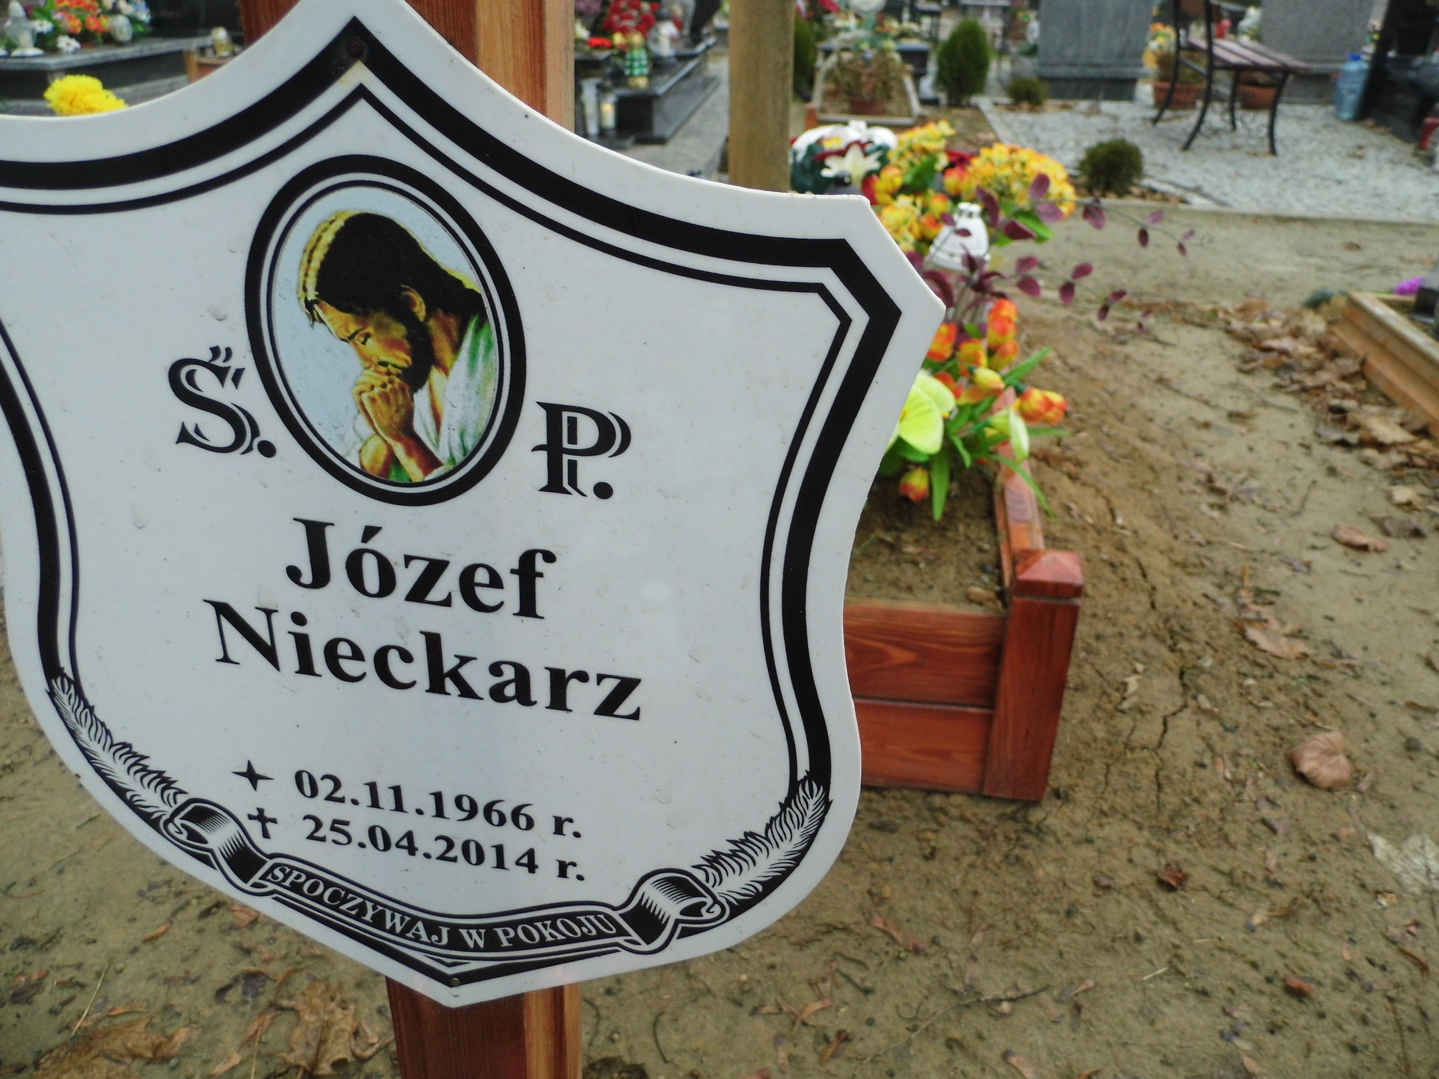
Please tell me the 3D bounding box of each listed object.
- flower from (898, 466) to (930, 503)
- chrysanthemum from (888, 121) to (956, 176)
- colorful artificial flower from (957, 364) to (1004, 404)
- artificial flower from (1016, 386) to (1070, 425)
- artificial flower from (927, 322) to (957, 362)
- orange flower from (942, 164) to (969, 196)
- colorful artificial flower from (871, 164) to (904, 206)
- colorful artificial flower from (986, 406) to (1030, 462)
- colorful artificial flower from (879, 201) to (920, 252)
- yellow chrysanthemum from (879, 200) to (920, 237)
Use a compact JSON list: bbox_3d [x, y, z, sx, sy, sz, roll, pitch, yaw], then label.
[{"bbox_3d":[0.258,-0.073,1.380,0.043,0.048,0.047,3,30,6],"label":"flower"},{"bbox_3d":[0.367,-0.716,1.900,0.127,0.100,0.100,3,30,6],"label":"chrysanthemum"},{"bbox_3d":[0.360,-0.213,1.430,0.065,0.052,0.055,-16,33,-26],"label":"colorful artificial flower"},{"bbox_3d":[0.451,-0.185,1.450,0.070,0.053,0.052,12,32,20],"label":"artificial flower"},{"bbox_3d":[0.318,-0.285,1.500,0.050,0.057,0.050,3,30,6],"label":"artificial flower"},{"bbox_3d":[0.422,-0.643,1.860,0.046,0.055,0.047,0,29,0],"label":"orange flower"},{"bbox_3d":[0.298,-0.627,1.840,0.060,0.071,0.055,6,30,11],"label":"colorful artificial flower"},{"bbox_3d":[0.391,-0.143,1.410,0.060,0.070,0.055,10,31,17],"label":"colorful artificial flower"},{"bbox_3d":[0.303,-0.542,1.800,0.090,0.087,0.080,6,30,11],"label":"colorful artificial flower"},{"bbox_3d":[0.305,-0.554,1.800,0.086,0.064,0.070,6,30,11],"label":"yellow chrysanthemum"}]

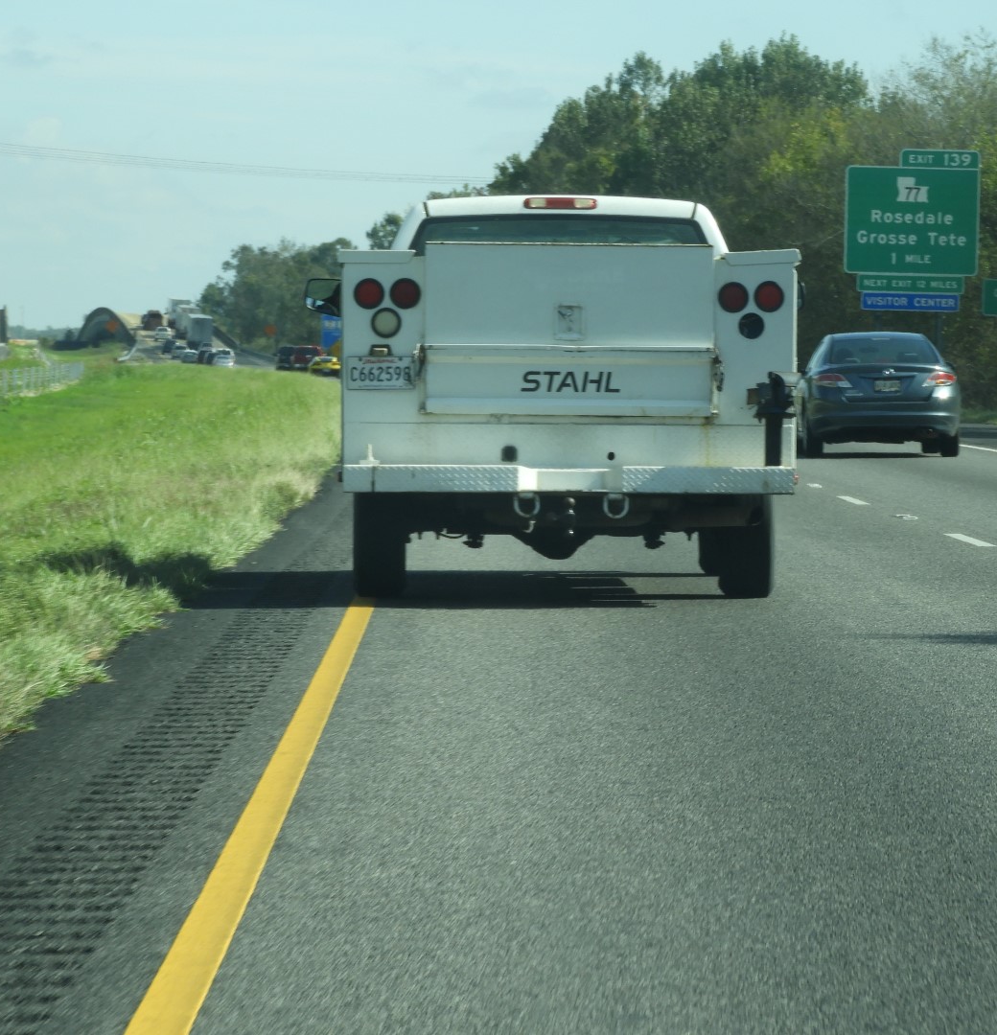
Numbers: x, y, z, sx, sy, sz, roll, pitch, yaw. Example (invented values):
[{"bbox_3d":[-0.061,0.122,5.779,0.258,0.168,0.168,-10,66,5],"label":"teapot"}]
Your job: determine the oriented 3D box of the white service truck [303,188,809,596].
[{"bbox_3d":[0.300,-0.640,33.350,2.250,1.950,5.850,0,1,0],"label":"white service truck"}]

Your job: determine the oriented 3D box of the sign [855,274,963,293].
[{"bbox_3d":[14.231,-8.059,234.000,3.680,0.610,0.060,2,1,2],"label":"sign"}]

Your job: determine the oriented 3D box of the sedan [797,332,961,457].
[{"bbox_3d":[4.560,-1.470,81.700,1.860,1.470,4.900,0,1,0],"label":"sedan"}]

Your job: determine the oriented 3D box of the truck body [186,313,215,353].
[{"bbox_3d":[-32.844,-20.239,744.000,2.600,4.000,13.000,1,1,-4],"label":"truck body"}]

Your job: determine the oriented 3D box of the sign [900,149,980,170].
[{"bbox_3d":[15.244,-12.370,234.000,2.740,0.630,0.060,2,1,2],"label":"sign"}]

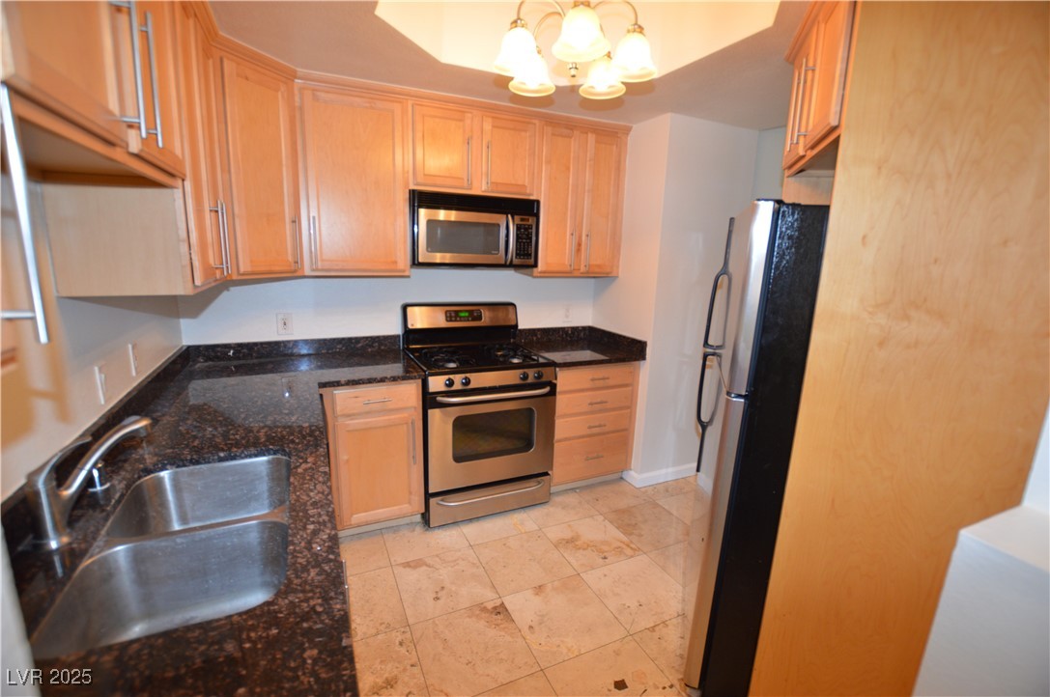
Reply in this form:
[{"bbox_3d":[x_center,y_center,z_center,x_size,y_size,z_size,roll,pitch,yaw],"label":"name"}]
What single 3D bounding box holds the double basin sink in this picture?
[{"bbox_3d":[-0.760,0.512,1.037,0.408,0.200,0.720,-4,14,-25],"label":"double basin sink"}]

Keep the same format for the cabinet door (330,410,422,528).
[{"bbox_3d":[-0.754,0.632,2.272,0.387,0.580,0.020,-4,13,-26],"label":"cabinet door"}]

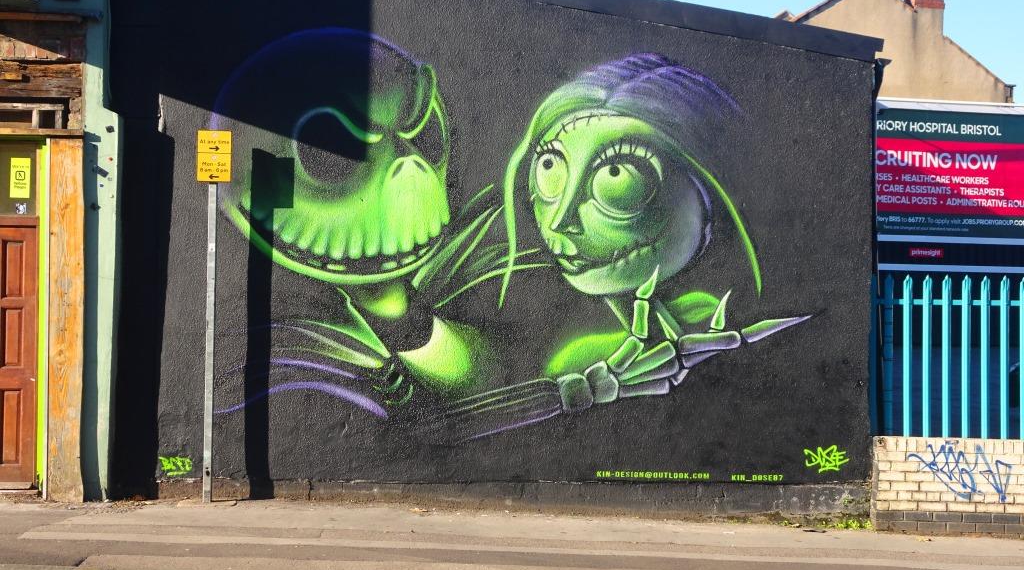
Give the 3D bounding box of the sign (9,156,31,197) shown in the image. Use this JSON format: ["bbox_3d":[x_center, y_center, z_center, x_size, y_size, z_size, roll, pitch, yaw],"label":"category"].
[{"bbox_3d":[-3.719,-0.807,9.850,0.147,0.303,0.010,1,-1,0],"label":"sign"}]

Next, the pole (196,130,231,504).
[{"bbox_3d":[-2.243,0.234,9.805,0.260,2.796,0.100,1,-1,-2],"label":"pole"}]

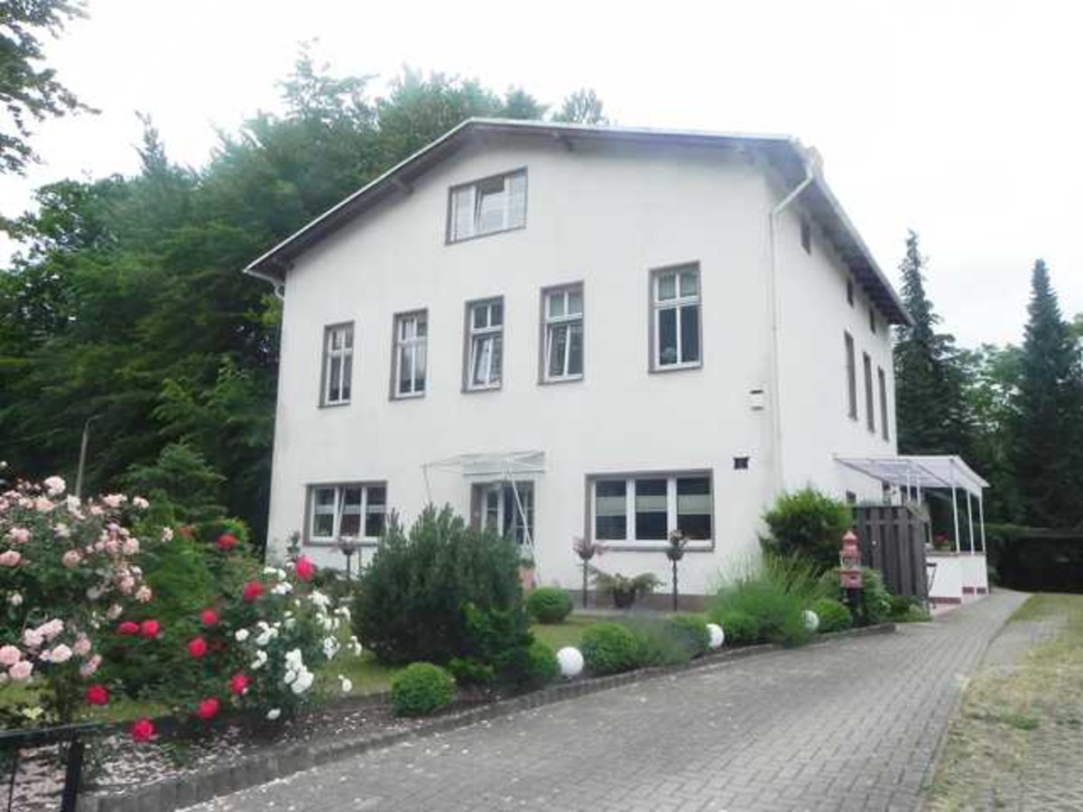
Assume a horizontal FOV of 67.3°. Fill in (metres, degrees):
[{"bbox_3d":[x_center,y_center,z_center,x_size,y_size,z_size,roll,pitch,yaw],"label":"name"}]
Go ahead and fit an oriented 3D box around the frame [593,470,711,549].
[{"bbox_3d":[1.846,1.777,13.847,2.263,1.288,0.130,-5,-12,29],"label":"frame"}]

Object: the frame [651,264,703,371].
[{"bbox_3d":[2.356,-1.521,14.169,0.911,1.868,0.130,-5,-12,29],"label":"frame"}]

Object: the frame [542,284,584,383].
[{"bbox_3d":[0.418,-1.344,15.260,0.920,1.868,0.130,-5,-12,29],"label":"frame"}]

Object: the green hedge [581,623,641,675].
[{"bbox_3d":[0.763,2.577,8.650,0.680,0.550,0.650,1,-10,0],"label":"green hedge"}]

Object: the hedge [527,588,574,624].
[{"bbox_3d":[0.123,2.853,11.643,0.660,0.520,0.660,1,-10,0],"label":"hedge"}]

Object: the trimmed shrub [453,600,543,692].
[{"bbox_3d":[-0.428,2.333,7.950,0.820,0.860,0.800,1,-10,0],"label":"trimmed shrub"}]

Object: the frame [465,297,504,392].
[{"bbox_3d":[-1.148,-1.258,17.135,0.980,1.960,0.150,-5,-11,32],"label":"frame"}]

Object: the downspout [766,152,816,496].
[{"bbox_3d":[4.237,-0.300,13.401,0.800,7.400,0.140,-5,-11,32],"label":"downspout"}]

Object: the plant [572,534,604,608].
[{"bbox_3d":[0.836,2.940,14.350,0.540,1.256,0.540,1,-10,0],"label":"plant"}]

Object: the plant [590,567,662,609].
[{"bbox_3d":[1.468,3.197,14.300,1.200,0.720,1.100,1,-10,0],"label":"plant"}]

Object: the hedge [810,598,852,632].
[{"bbox_3d":[3.620,2.592,10.155,0.489,0.385,0.489,-5,-12,29],"label":"hedge"}]

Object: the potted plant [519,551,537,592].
[{"bbox_3d":[-0.261,3.162,15.200,0.360,0.760,0.360,1,-10,0],"label":"potted plant"}]

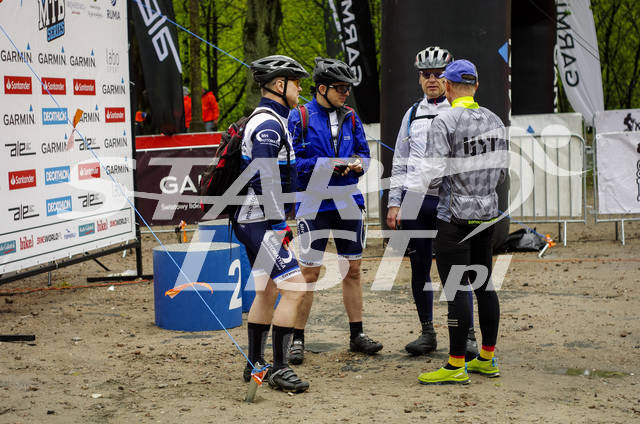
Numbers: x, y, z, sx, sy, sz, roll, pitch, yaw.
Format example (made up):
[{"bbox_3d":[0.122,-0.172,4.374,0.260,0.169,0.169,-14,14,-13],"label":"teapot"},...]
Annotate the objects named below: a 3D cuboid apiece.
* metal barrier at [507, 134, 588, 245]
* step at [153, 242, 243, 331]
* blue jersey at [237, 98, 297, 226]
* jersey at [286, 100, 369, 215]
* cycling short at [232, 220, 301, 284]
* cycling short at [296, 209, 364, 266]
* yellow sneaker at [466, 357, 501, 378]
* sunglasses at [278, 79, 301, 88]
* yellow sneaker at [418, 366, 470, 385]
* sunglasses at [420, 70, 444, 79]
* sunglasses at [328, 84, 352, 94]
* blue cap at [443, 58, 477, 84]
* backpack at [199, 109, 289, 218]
[{"bbox_3d":[1.589,-0.210,13.938,2.350,1.130,0.450,-1,5,9],"label":"metal barrier"},{"bbox_3d":[-0.856,0.531,9.322,0.610,0.540,0.610,-1,5,0],"label":"step"},{"bbox_3d":[-0.288,-0.272,7.175,0.320,0.690,0.470,-2,5,-9],"label":"blue jersey"},{"bbox_3d":[0.057,-0.338,7.969,0.480,0.700,0.330,-4,5,-27],"label":"jersey"},{"bbox_3d":[-0.290,0.203,7.213,0.360,0.380,0.360,-2,5,-9],"label":"cycling short"},{"bbox_3d":[0.063,0.141,8.007,0.370,0.380,0.280,-4,5,-27],"label":"cycling short"},{"bbox_3d":[0.880,0.854,7.482,0.290,0.102,0.105,3,6,45],"label":"yellow sneaker"},{"bbox_3d":[-0.165,-0.686,7.120,0.145,0.050,0.145,-1,4,-13],"label":"sunglasses"},{"bbox_3d":[0.676,0.879,7.235,0.290,0.102,0.105,-1,5,7],"label":"yellow sneaker"},{"bbox_3d":[0.666,-0.810,7.860,0.145,0.050,0.145,-1,8,9],"label":"sunglasses"},{"bbox_3d":[0.117,-0.728,7.900,0.145,0.050,0.145,9,10,36],"label":"sunglasses"},{"bbox_3d":[0.761,-0.764,7.250,0.175,0.130,0.260,-4,9,-27],"label":"blue cap"},{"bbox_3d":[-0.429,-0.262,7.176,0.420,0.560,0.330,-2,5,-9],"label":"backpack"}]

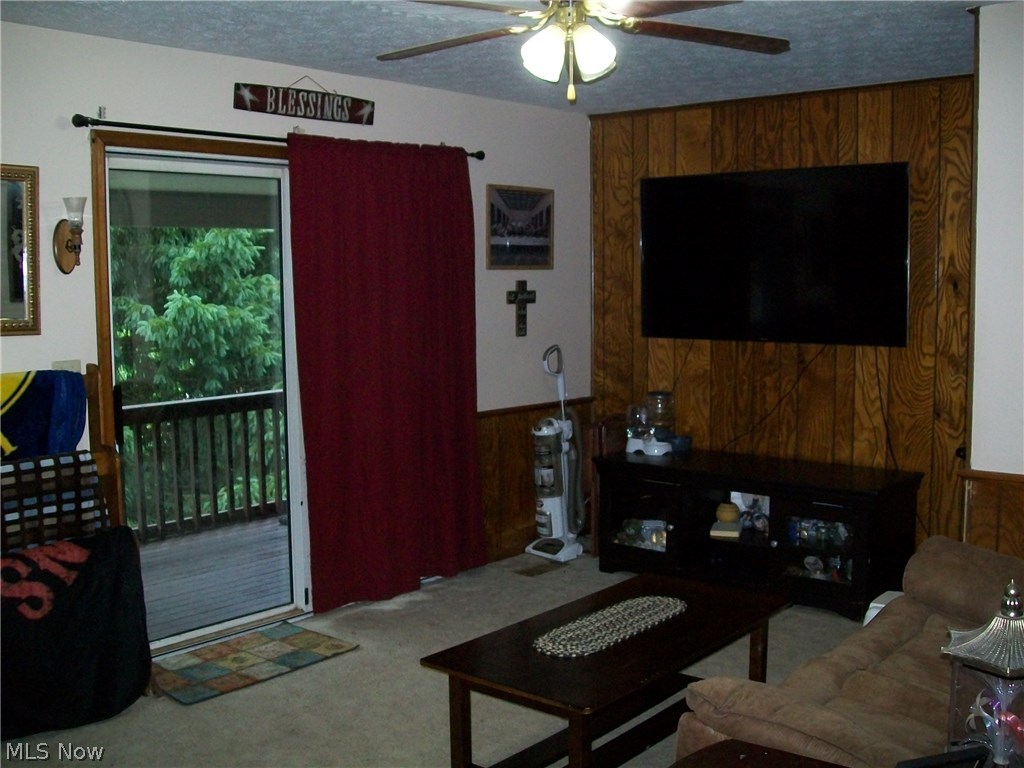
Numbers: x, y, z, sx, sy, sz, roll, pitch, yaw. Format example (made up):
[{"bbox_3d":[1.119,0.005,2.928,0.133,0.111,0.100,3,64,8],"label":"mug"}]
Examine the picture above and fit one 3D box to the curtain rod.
[{"bbox_3d":[-0.847,-1.033,4.506,0.080,0.070,2.130,5,8,41],"label":"curtain rod"}]

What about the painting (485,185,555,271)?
[{"bbox_3d":[0.061,-0.829,5.666,0.025,0.439,0.545,5,8,41],"label":"painting"}]

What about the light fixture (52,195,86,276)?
[{"bbox_3d":[-1.541,-0.522,3.749,0.140,0.276,0.106,5,8,41],"label":"light fixture"}]

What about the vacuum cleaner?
[{"bbox_3d":[0.266,0.360,5.748,0.287,1.155,0.347,5,8,41],"label":"vacuum cleaner"}]

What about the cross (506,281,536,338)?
[{"bbox_3d":[0.062,-0.403,5.709,0.020,0.303,0.243,5,8,41],"label":"cross"}]

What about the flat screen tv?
[{"bbox_3d":[1.278,-0.635,5.321,1.468,0.835,0.070,5,8,41],"label":"flat screen tv"}]

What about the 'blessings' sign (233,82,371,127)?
[{"bbox_3d":[-0.867,-1.197,4.567,0.020,0.107,0.762,5,8,41],"label":"'blessings' sign"}]

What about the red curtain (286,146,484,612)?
[{"bbox_3d":[-0.532,-0.058,4.949,0.100,2.090,1.191,5,8,41],"label":"red curtain"}]

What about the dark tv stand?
[{"bbox_3d":[1.160,0.686,5.166,1.508,0.593,0.574,5,8,41],"label":"dark tv stand"}]

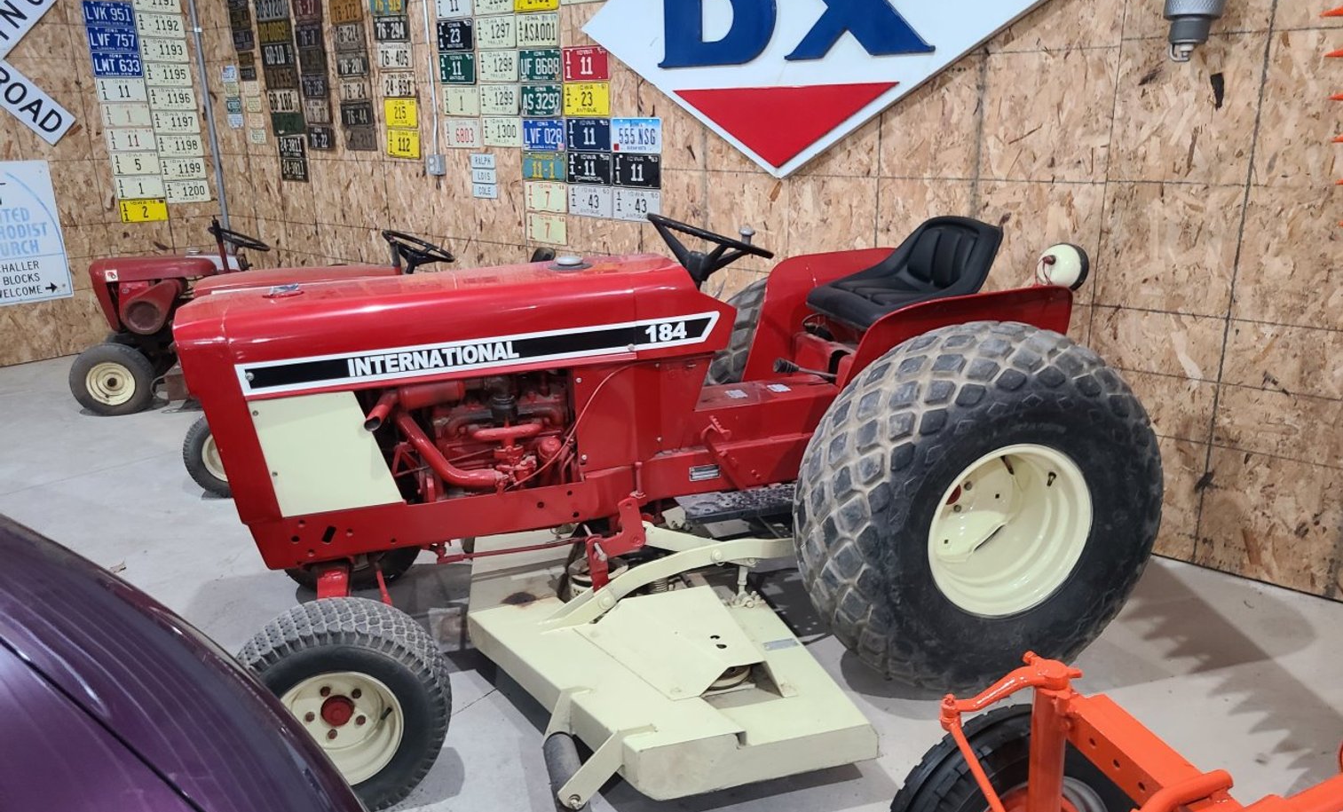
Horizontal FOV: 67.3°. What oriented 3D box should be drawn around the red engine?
[{"bbox_3d":[-0.528,0.073,2.736,0.520,0.420,0.380,-6,17,-17],"label":"red engine"}]

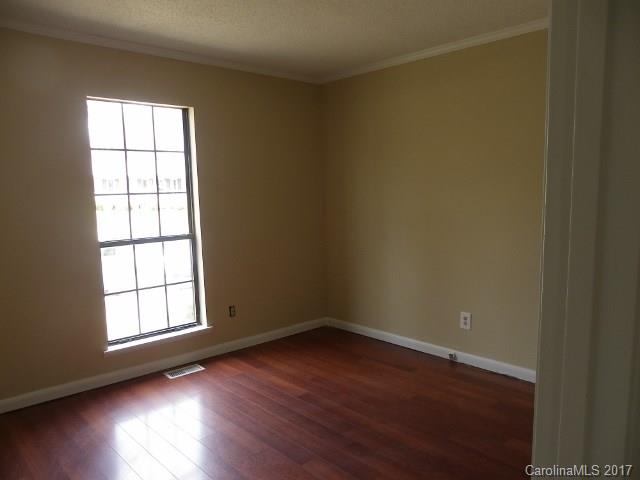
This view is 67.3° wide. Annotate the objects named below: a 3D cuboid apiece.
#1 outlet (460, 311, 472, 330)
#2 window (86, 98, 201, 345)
[{"bbox_3d":[1.118,0.624,3.691,0.014,0.122,0.078,-6,8,-42],"label":"outlet"},{"bbox_3d":[-1.312,-0.132,3.661,0.790,1.750,0.060,-6,8,-42],"label":"window"}]

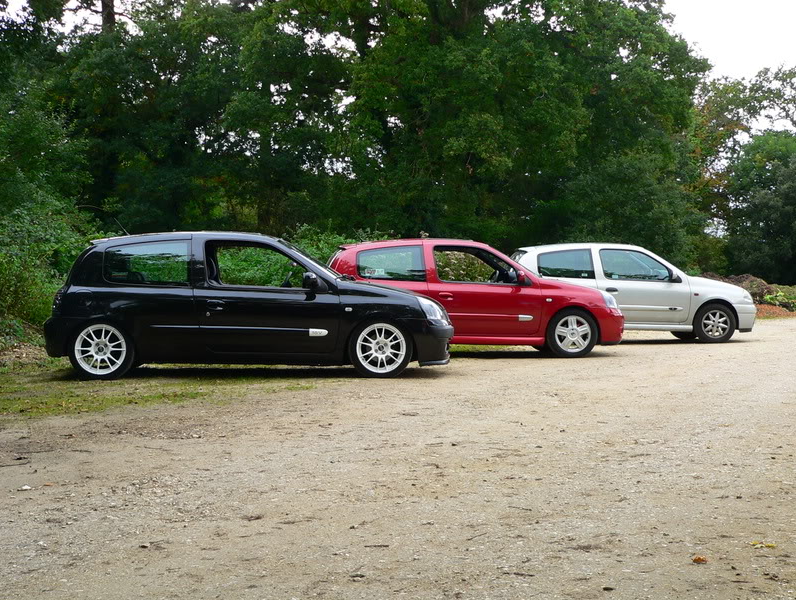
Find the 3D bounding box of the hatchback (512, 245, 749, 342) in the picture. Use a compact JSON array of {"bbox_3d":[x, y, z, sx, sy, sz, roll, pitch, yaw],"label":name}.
[{"bbox_3d":[3.264,-0.106,17.144,3.795,1.415,1.660,0,1,0],"label":"hatchback"}]

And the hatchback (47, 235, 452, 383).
[{"bbox_3d":[-1.339,0.021,11.303,3.825,1.365,1.660,0,1,-3],"label":"hatchback"}]

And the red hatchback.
[{"bbox_3d":[0.863,-0.037,14.281,3.825,1.400,1.660,0,1,0],"label":"red hatchback"}]

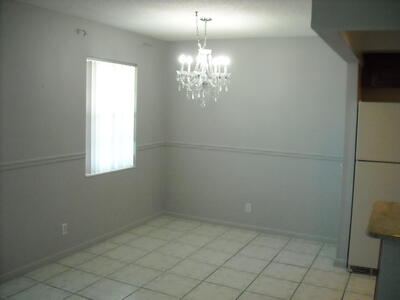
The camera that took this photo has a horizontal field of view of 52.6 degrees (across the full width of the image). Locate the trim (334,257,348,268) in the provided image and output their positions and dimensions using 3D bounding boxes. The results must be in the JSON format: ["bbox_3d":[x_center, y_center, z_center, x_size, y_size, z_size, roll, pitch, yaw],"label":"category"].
[{"bbox_3d":[1.409,1.123,4.026,0.125,0.095,0.020,5,7,26],"label":"trim"}]

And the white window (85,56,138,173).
[{"bbox_3d":[-1.017,-0.382,4.652,0.090,1.250,0.910,5,7,26],"label":"white window"}]

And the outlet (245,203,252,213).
[{"bbox_3d":[0.631,0.752,5.262,0.072,0.115,0.012,5,7,26],"label":"outlet"}]

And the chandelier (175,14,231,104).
[{"bbox_3d":[0.047,-0.876,4.104,0.560,0.890,0.560,2,6,0],"label":"chandelier"}]

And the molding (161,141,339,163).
[{"bbox_3d":[0.605,0.010,5.199,2.430,0.055,0.025,5,7,26],"label":"molding"}]

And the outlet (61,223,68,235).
[{"bbox_3d":[-1.364,0.794,4.077,0.012,0.115,0.072,5,7,26],"label":"outlet"}]

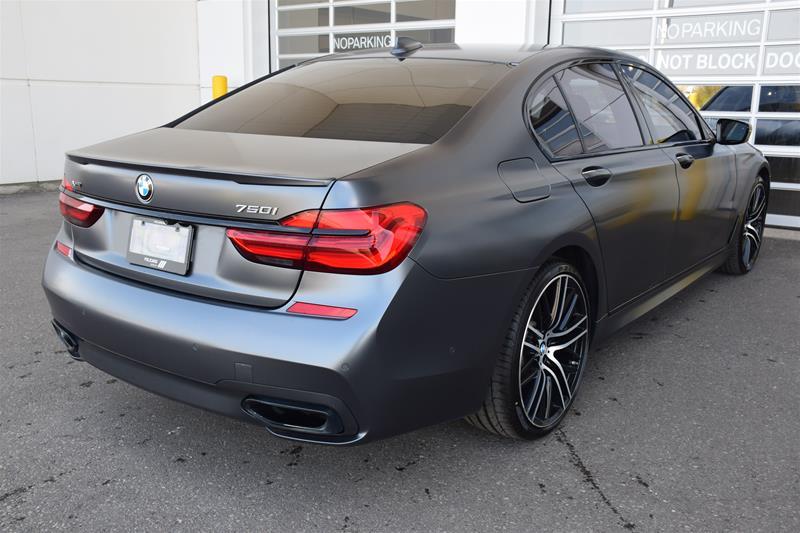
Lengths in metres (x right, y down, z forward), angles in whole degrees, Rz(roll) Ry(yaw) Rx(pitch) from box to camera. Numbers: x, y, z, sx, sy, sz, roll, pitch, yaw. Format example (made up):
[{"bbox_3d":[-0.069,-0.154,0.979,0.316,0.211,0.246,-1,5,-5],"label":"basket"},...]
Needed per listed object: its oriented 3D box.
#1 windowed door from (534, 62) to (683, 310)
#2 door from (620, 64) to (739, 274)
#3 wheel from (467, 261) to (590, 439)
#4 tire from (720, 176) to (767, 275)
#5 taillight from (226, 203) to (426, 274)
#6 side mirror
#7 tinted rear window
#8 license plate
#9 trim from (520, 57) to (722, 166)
[{"bbox_3d":[0.918,-0.361,3.426,0.300,1.140,1.450,10,17,36],"label":"windowed door"},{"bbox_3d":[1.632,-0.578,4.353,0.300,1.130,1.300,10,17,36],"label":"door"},{"bbox_3d":[0.486,0.300,2.943,0.280,0.710,0.710,10,17,36],"label":"wheel"},{"bbox_3d":[2.369,-0.295,5.372,0.250,0.700,0.700,10,17,36],"label":"tire"},{"bbox_3d":[-0.211,-0.094,2.226,0.600,0.215,0.260,10,17,36],"label":"taillight"},{"bbox_3d":[1.904,-0.772,4.327,0.200,0.145,0.150,10,17,36],"label":"side mirror"},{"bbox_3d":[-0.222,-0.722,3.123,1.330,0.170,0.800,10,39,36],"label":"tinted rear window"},{"bbox_3d":[-0.794,-0.061,2.500,0.320,0.170,0.030,10,5,36],"label":"license plate"},{"bbox_3d":[1.119,-0.774,3.659,0.250,0.440,2.300,10,17,36],"label":"trim"}]

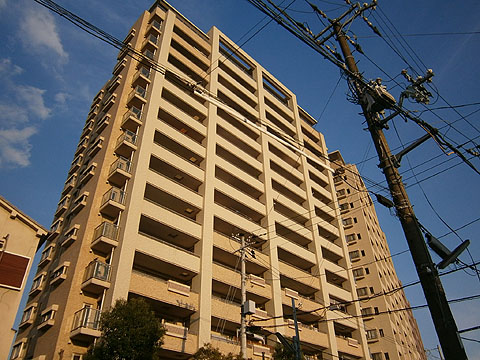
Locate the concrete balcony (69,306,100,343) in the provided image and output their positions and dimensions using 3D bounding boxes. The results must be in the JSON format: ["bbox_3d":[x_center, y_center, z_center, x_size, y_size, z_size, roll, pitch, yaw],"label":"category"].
[{"bbox_3d":[-9.580,9.108,22.694,1.496,1.529,1.331,-31,-45,34],"label":"concrete balcony"}]

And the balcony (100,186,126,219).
[{"bbox_3d":[-9.778,1.775,28.074,1.584,1.551,1.320,-31,-45,34],"label":"balcony"}]

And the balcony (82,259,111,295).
[{"bbox_3d":[-9.656,6.650,24.512,1.540,1.529,1.331,-31,-45,34],"label":"balcony"}]

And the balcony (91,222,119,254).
[{"bbox_3d":[-9.371,4.019,25.204,1.417,1.450,1.215,-32,-47,33],"label":"balcony"}]

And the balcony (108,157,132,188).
[{"bbox_3d":[-9.548,-0.655,28.806,1.417,1.450,1.215,-32,-47,33],"label":"balcony"}]

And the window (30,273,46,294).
[{"bbox_3d":[-19.102,9.812,34.060,2.069,1.739,0.329,-32,-47,33],"label":"window"}]

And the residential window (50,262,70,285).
[{"bbox_3d":[-12.835,6.713,25.768,1.804,1.276,0.363,-31,-45,34],"label":"residential window"}]

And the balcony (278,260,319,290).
[{"bbox_3d":[6.123,11.029,39.940,1.540,1.397,7.612,-31,-45,34],"label":"balcony"}]

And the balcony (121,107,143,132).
[{"bbox_3d":[-9.665,-5.362,32.409,1.417,1.450,1.215,-32,-47,33],"label":"balcony"}]

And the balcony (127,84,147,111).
[{"bbox_3d":[-9.909,-7.697,34.939,1.540,1.540,1.276,-31,-45,34],"label":"balcony"}]

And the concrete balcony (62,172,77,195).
[{"bbox_3d":[-19.502,0.423,41.265,2.069,1.739,0.329,-32,-47,33],"label":"concrete balcony"}]

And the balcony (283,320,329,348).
[{"bbox_3d":[6.022,15.301,35.028,1.600,1.500,7.370,-32,-47,33],"label":"balcony"}]

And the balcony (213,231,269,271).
[{"bbox_3d":[-0.208,6.912,33.599,1.600,1.500,7.480,-32,-47,33],"label":"balcony"}]

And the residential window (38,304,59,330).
[{"bbox_3d":[-12.229,8.746,22.965,1.591,1.196,0.353,-32,-47,33],"label":"residential window"}]

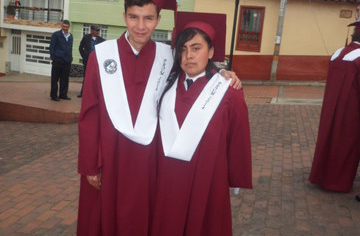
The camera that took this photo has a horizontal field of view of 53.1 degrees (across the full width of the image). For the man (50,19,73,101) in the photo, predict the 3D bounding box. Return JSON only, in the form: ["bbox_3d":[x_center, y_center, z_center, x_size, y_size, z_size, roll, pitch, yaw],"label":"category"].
[{"bbox_3d":[-2.553,-1.225,7.780,0.500,1.711,0.330,-1,11,-33],"label":"man"}]

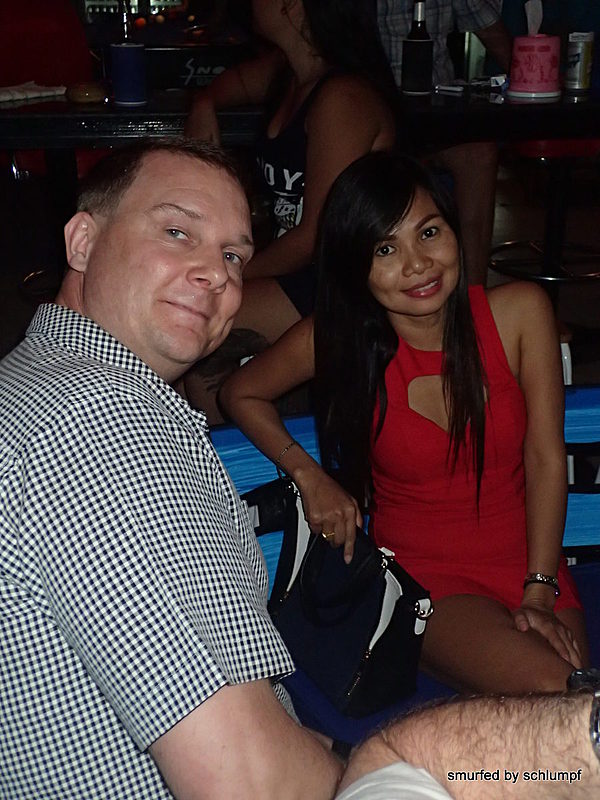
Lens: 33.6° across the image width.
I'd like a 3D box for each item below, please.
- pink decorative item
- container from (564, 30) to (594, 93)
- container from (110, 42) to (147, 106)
[{"bbox_3d":[0.566,-0.800,2.388,0.130,0.137,0.130,-1,20,0],"label":"pink decorative item"},{"bbox_3d":[0.749,-0.902,2.655,0.065,0.141,0.065,-1,20,0],"label":"container"},{"bbox_3d":[-0.409,-0.780,2.385,0.076,0.132,0.076,-1,20,0],"label":"container"}]

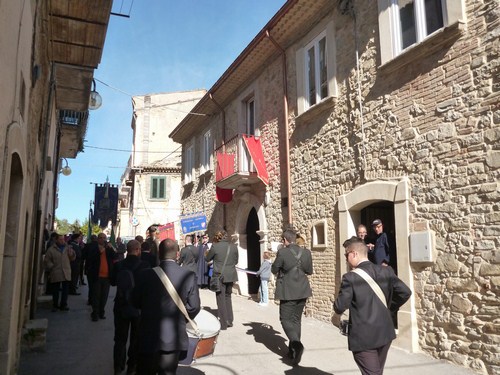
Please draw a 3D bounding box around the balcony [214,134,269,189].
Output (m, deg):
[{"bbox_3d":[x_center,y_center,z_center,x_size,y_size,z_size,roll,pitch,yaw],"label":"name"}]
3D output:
[{"bbox_3d":[-0.419,-0.692,13.252,0.660,1.120,2.200,2,-7,-19],"label":"balcony"}]

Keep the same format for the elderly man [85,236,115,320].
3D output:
[{"bbox_3d":[-2.998,1.801,9.342,0.560,1.730,0.420,2,-7,-25],"label":"elderly man"}]

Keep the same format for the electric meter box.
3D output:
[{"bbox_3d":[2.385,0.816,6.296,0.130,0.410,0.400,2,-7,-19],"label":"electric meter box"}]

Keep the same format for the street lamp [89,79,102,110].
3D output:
[{"bbox_3d":[-3.089,-1.839,8.887,0.520,0.700,0.350,2,-7,-23],"label":"street lamp"}]

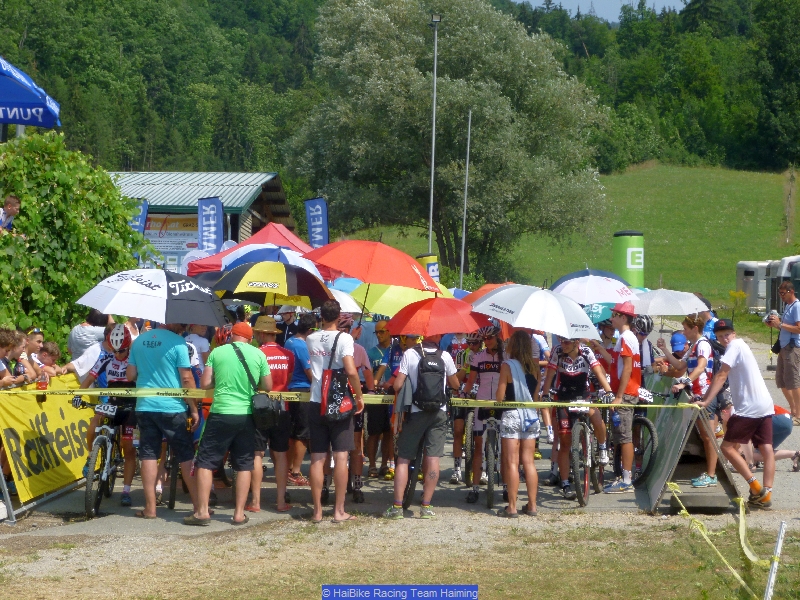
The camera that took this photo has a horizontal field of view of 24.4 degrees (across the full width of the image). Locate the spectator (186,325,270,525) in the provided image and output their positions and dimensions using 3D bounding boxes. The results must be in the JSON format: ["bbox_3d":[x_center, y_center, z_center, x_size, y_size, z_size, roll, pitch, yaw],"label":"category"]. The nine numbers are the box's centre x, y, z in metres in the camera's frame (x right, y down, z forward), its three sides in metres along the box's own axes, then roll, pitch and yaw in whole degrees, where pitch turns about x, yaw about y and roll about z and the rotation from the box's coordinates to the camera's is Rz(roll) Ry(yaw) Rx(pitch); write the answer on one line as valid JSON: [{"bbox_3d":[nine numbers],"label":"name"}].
[{"bbox_3d":[-1.388,1.005,15.050,0.650,1.660,0.500,0,-1,-6],"label":"spectator"}]

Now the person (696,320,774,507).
[{"bbox_3d":[3.099,1.087,17.066,0.720,1.700,0.500,2,3,30],"label":"person"}]

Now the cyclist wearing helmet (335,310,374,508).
[{"bbox_3d":[-0.447,1.040,17.215,0.550,1.740,0.500,0,2,-3],"label":"cyclist wearing helmet"}]

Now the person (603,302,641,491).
[{"bbox_3d":[2.113,0.934,17.263,0.400,1.780,0.480,1,2,-3],"label":"person"}]

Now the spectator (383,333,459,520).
[{"bbox_3d":[0.187,0.995,15.714,0.620,1.730,0.500,1,2,-5],"label":"spectator"}]

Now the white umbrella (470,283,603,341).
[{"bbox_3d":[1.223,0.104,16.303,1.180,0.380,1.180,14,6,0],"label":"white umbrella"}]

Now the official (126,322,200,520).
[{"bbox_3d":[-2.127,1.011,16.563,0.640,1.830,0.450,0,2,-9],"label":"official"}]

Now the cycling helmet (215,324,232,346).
[{"bbox_3d":[-1.652,0.336,17.500,0.210,0.180,0.270,0,2,-18],"label":"cycling helmet"}]

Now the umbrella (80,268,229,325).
[{"bbox_3d":[-2.072,-0.030,15.800,1.330,0.520,1.330,8,9,0],"label":"umbrella"}]

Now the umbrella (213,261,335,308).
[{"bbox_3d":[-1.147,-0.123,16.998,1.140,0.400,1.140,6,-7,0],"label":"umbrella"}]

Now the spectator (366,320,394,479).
[{"bbox_3d":[-0.154,1.030,18.867,0.500,1.630,0.380,1,2,14],"label":"spectator"}]

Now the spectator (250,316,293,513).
[{"bbox_3d":[-1.114,0.985,15.900,0.520,1.700,0.420,0,-1,-6],"label":"spectator"}]

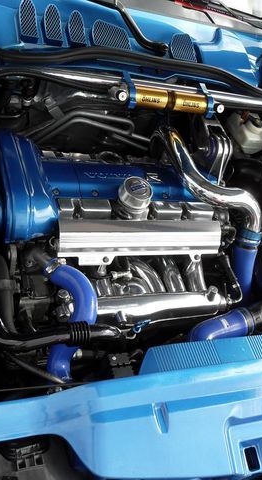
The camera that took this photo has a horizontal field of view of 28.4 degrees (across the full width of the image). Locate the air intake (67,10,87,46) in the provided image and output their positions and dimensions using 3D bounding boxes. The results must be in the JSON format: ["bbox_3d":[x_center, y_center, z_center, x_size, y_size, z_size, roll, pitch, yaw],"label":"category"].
[{"bbox_3d":[-0.141,-0.558,1.366,0.047,0.070,0.060,-1,62,-24],"label":"air intake"}]

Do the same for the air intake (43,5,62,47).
[{"bbox_3d":[-0.201,-0.559,1.336,0.047,0.080,0.065,-1,62,-24],"label":"air intake"}]

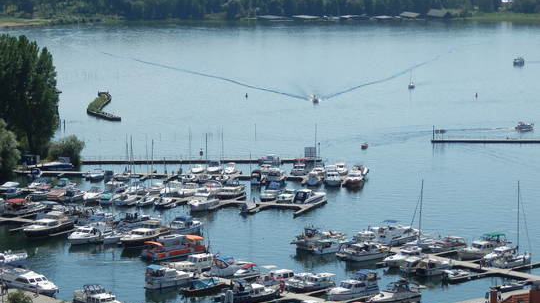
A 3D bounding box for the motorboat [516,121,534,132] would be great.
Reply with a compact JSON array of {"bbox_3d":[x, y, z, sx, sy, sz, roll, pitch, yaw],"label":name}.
[{"bbox_3d":[87.240,-8.570,518.230,6.780,2.880,2.710,0,7,3],"label":"motorboat"}]

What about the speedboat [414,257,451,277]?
[{"bbox_3d":[27.615,18.941,251.748,7.140,2.330,2.570,-6,9,-41],"label":"speedboat"}]

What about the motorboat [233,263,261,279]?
[{"bbox_3d":[-4.108,19.588,248.528,4.900,1.840,1.860,-6,9,-41],"label":"motorboat"}]

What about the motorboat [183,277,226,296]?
[{"bbox_3d":[-9.853,20.951,237.432,7.950,1.870,2.620,-6,9,-41],"label":"motorboat"}]

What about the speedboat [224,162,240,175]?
[{"bbox_3d":[-9.700,4.109,375.034,2.500,2.400,6.700,3,8,24],"label":"speedboat"}]

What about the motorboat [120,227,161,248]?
[{"bbox_3d":[-22.879,15.149,272.457,3.400,2.800,10.600,4,8,32],"label":"motorboat"}]

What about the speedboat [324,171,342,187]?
[{"bbox_3d":[16.230,7.190,392.520,3.650,3.160,10.070,1,7,11],"label":"speedboat"}]

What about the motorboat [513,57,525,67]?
[{"bbox_3d":[124.400,-44.202,755.378,3.000,3.500,8.300,6,9,38],"label":"motorboat"}]

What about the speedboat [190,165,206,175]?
[{"bbox_3d":[-18.100,4.370,374.966,2.300,1.900,6.000,3,8,22],"label":"speedboat"}]

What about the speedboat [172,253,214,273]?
[{"bbox_3d":[-13.273,18.760,253.127,8.040,2.350,2.730,-6,9,-41],"label":"speedboat"}]

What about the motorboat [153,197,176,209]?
[{"bbox_3d":[-21.900,10.772,325.175,2.300,1.600,6.600,4,8,27],"label":"motorboat"}]

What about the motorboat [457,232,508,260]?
[{"bbox_3d":[41.580,18.530,298.270,11.670,4.330,3.530,-6,9,-40],"label":"motorboat"}]

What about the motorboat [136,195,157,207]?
[{"bbox_3d":[-26.300,10.623,326.568,2.200,1.550,6.000,4,8,27],"label":"motorboat"}]

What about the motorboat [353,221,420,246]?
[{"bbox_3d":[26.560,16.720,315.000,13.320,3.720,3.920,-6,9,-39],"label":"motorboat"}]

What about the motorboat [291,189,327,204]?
[{"bbox_3d":[9.200,9.667,328.766,3.100,2.900,9.600,5,9,34],"label":"motorboat"}]

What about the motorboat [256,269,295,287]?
[{"bbox_3d":[0.490,22.830,271.900,2.990,2.430,8.170,7,10,44],"label":"motorboat"}]

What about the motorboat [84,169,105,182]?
[{"bbox_3d":[-40.884,5.417,352.392,2.400,2.300,6.500,3,8,22],"label":"motorboat"}]

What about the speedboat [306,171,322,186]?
[{"bbox_3d":[10.192,6.009,346.445,2.800,2.600,7.500,1,7,8],"label":"speedboat"}]

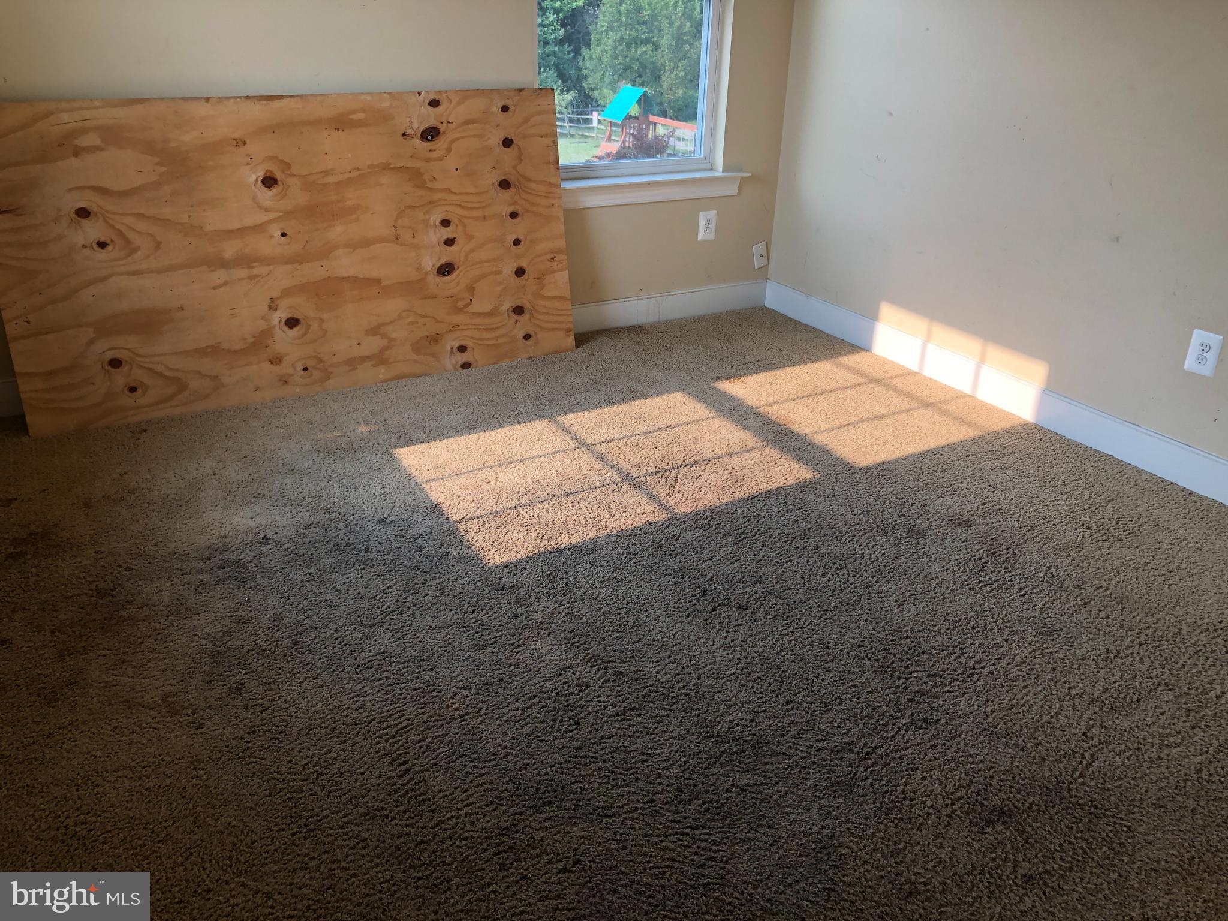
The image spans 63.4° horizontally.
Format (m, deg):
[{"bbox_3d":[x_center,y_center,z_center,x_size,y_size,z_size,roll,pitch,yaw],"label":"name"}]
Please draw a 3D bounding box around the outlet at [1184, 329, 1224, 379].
[{"bbox_3d":[1.742,-0.315,2.935,0.010,0.124,0.082,-13,29,-28],"label":"outlet"}]

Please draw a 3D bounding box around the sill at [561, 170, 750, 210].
[{"bbox_3d":[0.075,-1.107,4.087,1.115,0.103,0.125,-13,29,-28],"label":"sill"}]

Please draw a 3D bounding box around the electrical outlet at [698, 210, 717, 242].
[{"bbox_3d":[0.409,-1.019,4.325,0.082,0.124,0.010,-13,29,-28],"label":"electrical outlet"}]

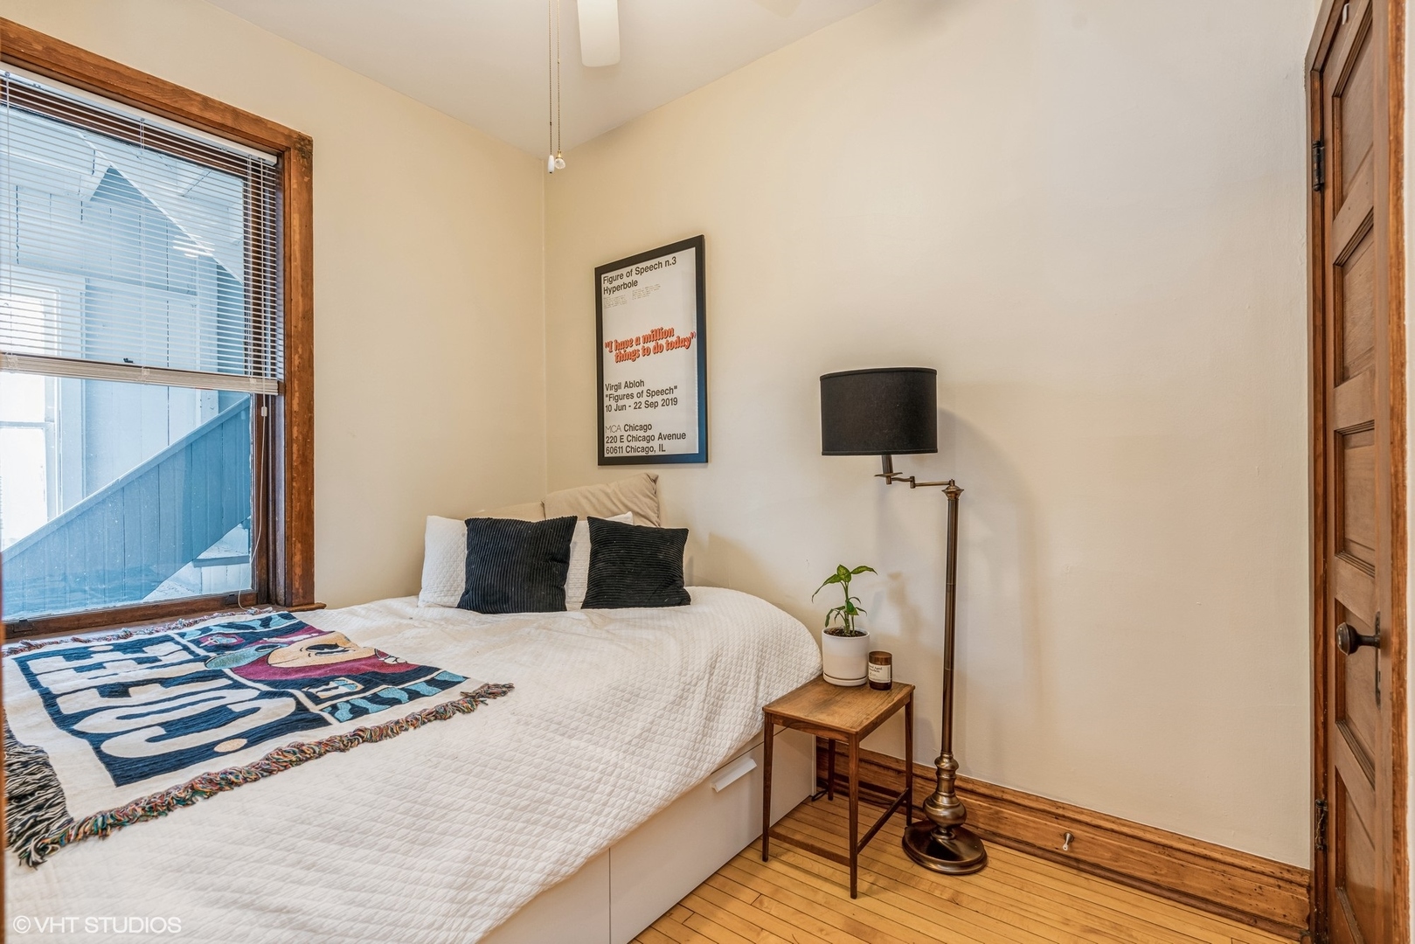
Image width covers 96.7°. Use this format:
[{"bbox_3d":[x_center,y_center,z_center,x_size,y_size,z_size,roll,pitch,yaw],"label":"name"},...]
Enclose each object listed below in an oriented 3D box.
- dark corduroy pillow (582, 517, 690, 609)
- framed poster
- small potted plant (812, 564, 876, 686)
[{"bbox_3d":[-0.294,0.378,2.590,0.430,0.400,0.140,0,-30,-12],"label":"dark corduroy pillow"},{"bbox_3d":[-0.271,-0.528,2.938,0.690,0.988,0.025,0,0,38],"label":"framed poster"},{"bbox_3d":[0.479,0.526,2.205,0.215,0.403,0.200,0,0,12],"label":"small potted plant"}]

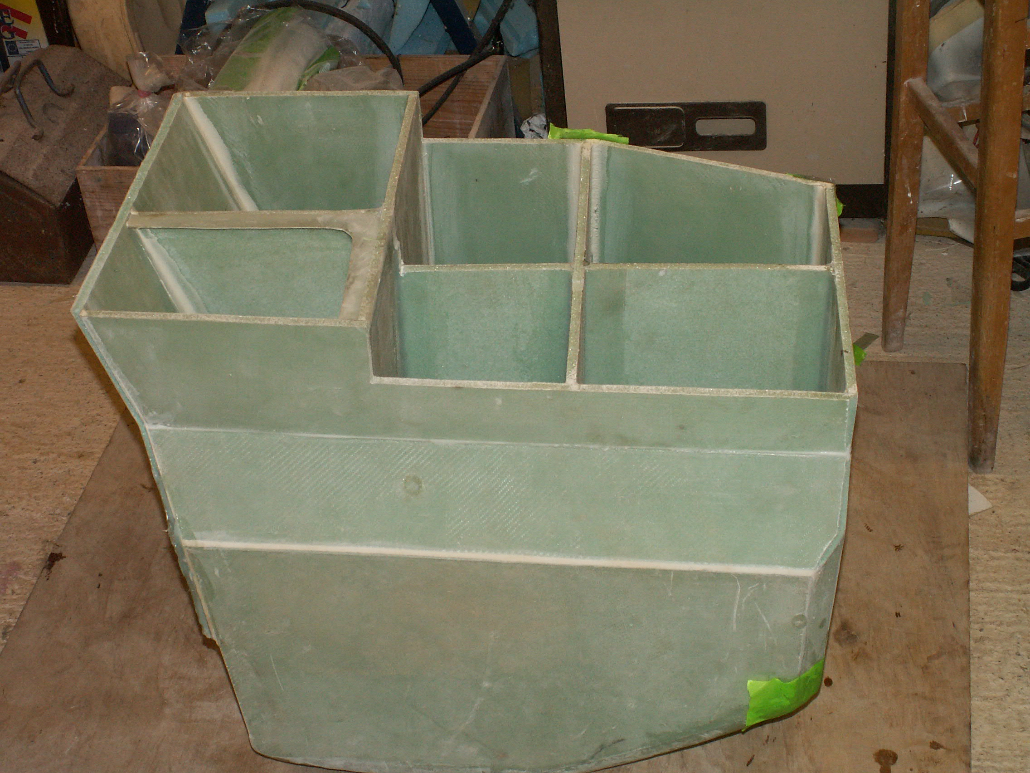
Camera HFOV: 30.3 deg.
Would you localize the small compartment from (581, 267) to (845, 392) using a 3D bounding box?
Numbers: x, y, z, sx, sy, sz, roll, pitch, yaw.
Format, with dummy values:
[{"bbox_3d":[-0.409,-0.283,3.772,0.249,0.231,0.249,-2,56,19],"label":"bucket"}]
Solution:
[{"bbox_3d":[0.184,0.035,1.838,0.239,0.230,0.187,1,38,3],"label":"small compartment"}]

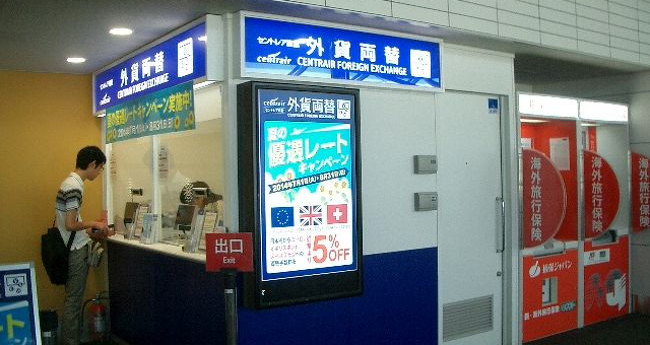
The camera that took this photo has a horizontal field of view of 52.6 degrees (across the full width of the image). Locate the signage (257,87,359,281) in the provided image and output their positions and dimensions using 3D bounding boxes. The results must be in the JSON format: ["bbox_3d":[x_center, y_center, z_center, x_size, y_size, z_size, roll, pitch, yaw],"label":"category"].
[{"bbox_3d":[-0.091,0.072,4.092,0.714,1.137,0.040,-1,-1,-34],"label":"signage"}]

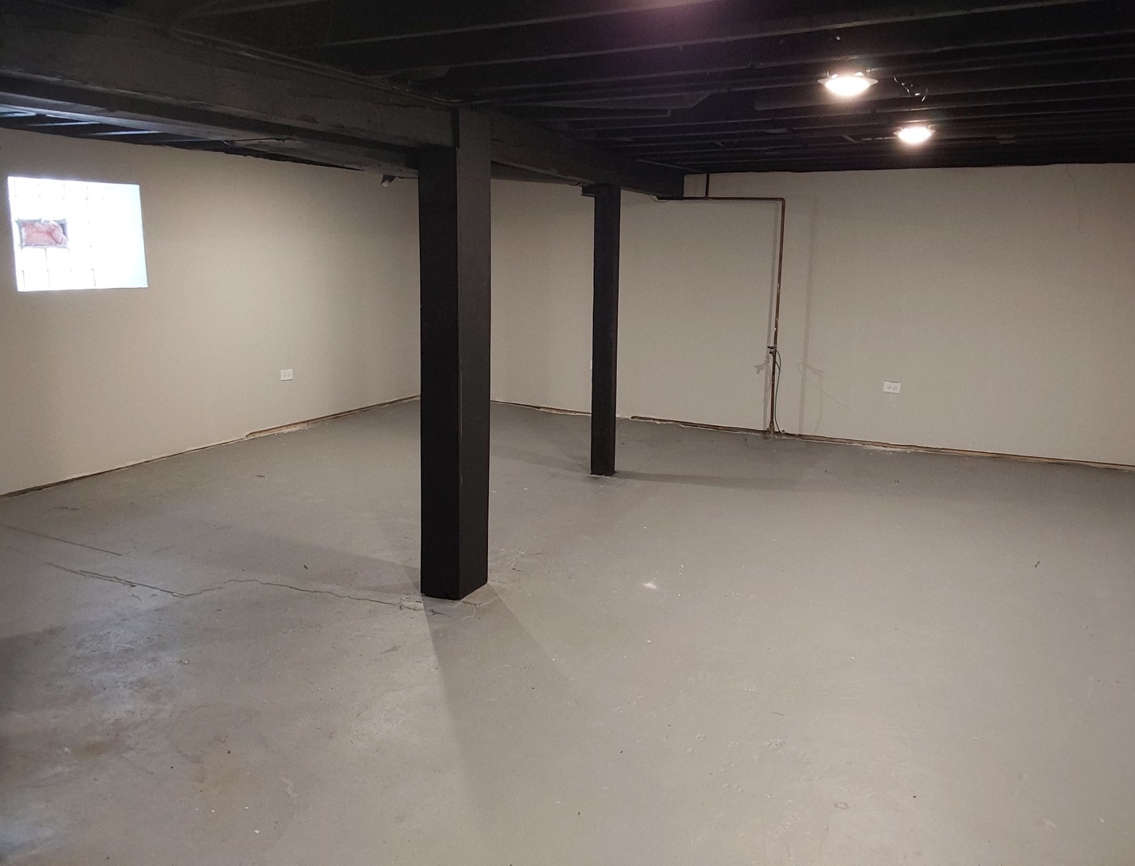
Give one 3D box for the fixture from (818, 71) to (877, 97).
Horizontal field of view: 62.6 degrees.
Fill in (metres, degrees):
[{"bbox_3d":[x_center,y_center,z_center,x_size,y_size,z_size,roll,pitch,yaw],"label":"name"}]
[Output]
[{"bbox_3d":[0.896,-1.111,2.978,0.200,0.080,0.200,6,13,25],"label":"fixture"}]

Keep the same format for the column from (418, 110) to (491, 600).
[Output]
[{"bbox_3d":[-0.467,-0.280,3.728,0.203,1.900,0.207,6,13,25],"label":"column"}]

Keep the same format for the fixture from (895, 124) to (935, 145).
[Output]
[{"bbox_3d":[1.570,-1.350,4.216,0.200,0.080,0.200,6,13,25],"label":"fixture"}]

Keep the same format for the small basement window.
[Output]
[{"bbox_3d":[-2.886,-1.162,5.500,0.120,0.622,0.845,6,13,25],"label":"small basement window"}]

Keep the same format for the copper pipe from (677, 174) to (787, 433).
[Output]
[{"bbox_3d":[1.209,-0.991,7.197,0.860,1.930,0.060,6,13,25],"label":"copper pipe"}]

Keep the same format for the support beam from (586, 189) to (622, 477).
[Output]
[{"bbox_3d":[0.248,-0.615,5.757,0.140,1.775,0.115,5,12,21],"label":"support beam"}]

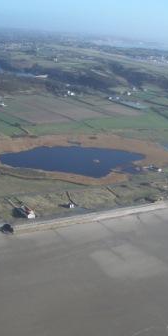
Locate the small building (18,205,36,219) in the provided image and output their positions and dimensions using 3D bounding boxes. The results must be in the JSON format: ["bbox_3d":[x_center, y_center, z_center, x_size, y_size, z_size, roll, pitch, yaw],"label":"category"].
[{"bbox_3d":[-79.424,63.169,642.041,10.300,8.000,23.500,-6,19,-35],"label":"small building"}]

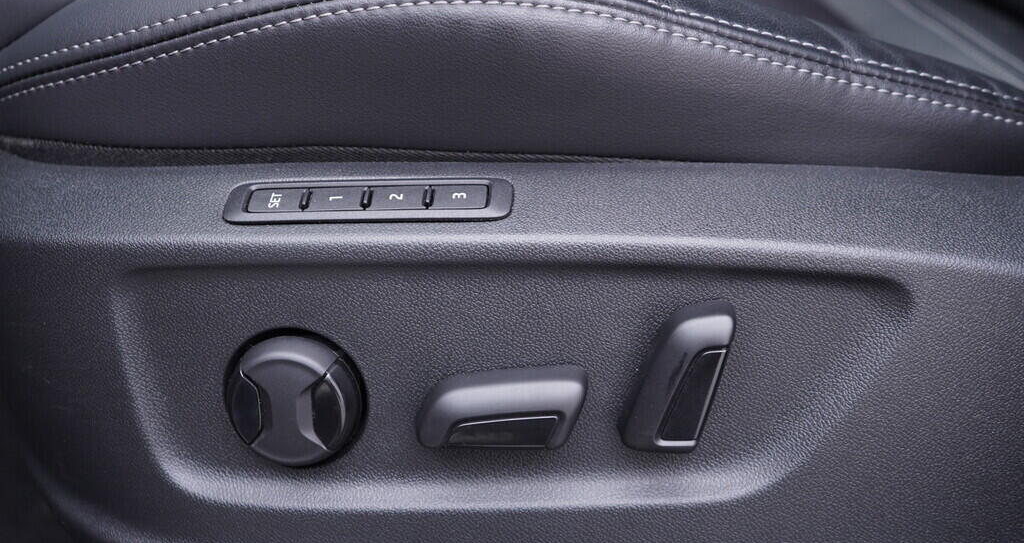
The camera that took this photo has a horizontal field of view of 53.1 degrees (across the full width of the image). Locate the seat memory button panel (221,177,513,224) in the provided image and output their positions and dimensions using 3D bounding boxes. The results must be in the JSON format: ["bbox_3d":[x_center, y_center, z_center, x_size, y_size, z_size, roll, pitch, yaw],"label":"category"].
[{"bbox_3d":[-0.049,-0.023,0.350,0.100,0.007,0.017,-1,53,9],"label":"seat memory button panel"}]

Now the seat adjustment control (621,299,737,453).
[{"bbox_3d":[0.054,0.036,0.330,0.023,0.057,0.020,21,10,2],"label":"seat adjustment control"}]

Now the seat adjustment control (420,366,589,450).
[{"bbox_3d":[-0.005,0.046,0.338,0.058,0.024,0.020,-1,9,6],"label":"seat adjustment control"}]

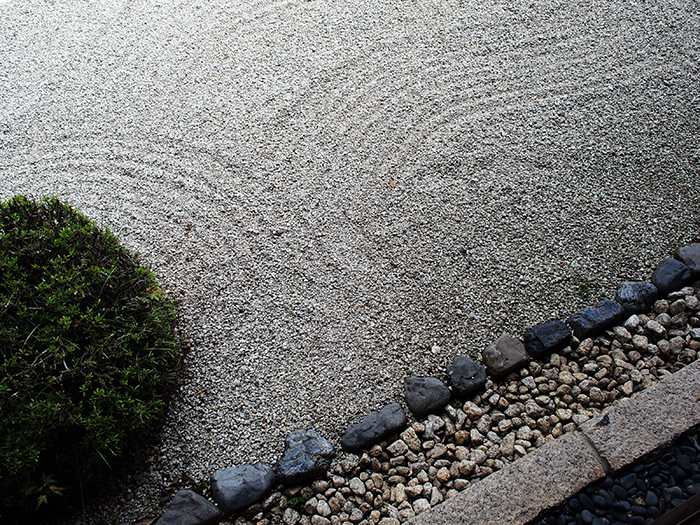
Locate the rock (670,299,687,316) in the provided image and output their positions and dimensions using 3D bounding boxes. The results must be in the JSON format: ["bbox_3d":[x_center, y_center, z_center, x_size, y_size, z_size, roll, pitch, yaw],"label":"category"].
[{"bbox_3d":[1.213,0.166,2.537,0.047,0.048,0.056,19,55,14],"label":"rock"}]

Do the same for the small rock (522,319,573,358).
[{"bbox_3d":[0.706,0.274,2.448,0.165,0.100,0.098,-22,56,-16],"label":"small rock"}]

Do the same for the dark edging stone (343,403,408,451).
[{"bbox_3d":[0.081,0.539,2.248,0.227,0.100,0.077,-26,57,-18],"label":"dark edging stone"}]

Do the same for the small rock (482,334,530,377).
[{"bbox_3d":[0.507,0.301,2.230,0.143,0.091,0.117,-23,56,-16],"label":"small rock"}]

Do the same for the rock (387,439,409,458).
[{"bbox_3d":[0.143,0.556,2.068,0.056,0.034,0.042,-27,57,-19],"label":"rock"}]

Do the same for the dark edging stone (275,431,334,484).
[{"bbox_3d":[-0.131,0.570,2.023,0.175,0.099,0.133,-23,56,-16],"label":"dark edging stone"}]

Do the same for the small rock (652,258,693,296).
[{"bbox_3d":[1.268,0.059,2.714,0.141,0.102,0.120,-26,54,-22],"label":"small rock"}]

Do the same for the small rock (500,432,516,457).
[{"bbox_3d":[0.517,0.594,2.244,0.043,0.040,0.074,21,51,16],"label":"small rock"}]

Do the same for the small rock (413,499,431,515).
[{"bbox_3d":[0.218,0.746,2.102,0.052,0.040,0.043,-6,49,-7],"label":"small rock"}]

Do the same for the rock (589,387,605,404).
[{"bbox_3d":[0.852,0.460,2.377,0.050,0.045,0.053,17,50,13],"label":"rock"}]

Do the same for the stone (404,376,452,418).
[{"bbox_3d":[0.244,0.420,2.142,0.138,0.087,0.113,-23,56,-16],"label":"stone"}]

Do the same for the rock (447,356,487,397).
[{"bbox_3d":[0.405,0.397,2.396,0.121,0.092,0.121,-18,51,-16],"label":"rock"}]

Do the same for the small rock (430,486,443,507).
[{"bbox_3d":[0.263,0.719,2.107,0.032,0.040,0.052,12,54,9],"label":"small rock"}]

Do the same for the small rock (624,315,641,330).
[{"bbox_3d":[0.959,0.204,2.335,0.050,0.032,0.037,-34,60,-23],"label":"small rock"}]

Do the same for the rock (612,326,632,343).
[{"bbox_3d":[0.914,0.241,2.306,0.057,0.032,0.037,32,59,22],"label":"rock"}]

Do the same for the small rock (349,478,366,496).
[{"bbox_3d":[0.026,0.698,2.142,0.035,0.038,0.056,-33,60,-22],"label":"small rock"}]

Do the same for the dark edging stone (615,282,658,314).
[{"bbox_3d":[1.067,0.125,2.557,0.131,0.105,0.096,-10,54,-7],"label":"dark edging stone"}]

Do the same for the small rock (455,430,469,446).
[{"bbox_3d":[0.366,0.579,2.261,0.043,0.039,0.046,2,49,0],"label":"small rock"}]

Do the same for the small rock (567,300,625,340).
[{"bbox_3d":[0.917,0.216,2.568,0.236,0.084,0.096,-22,53,-19],"label":"small rock"}]

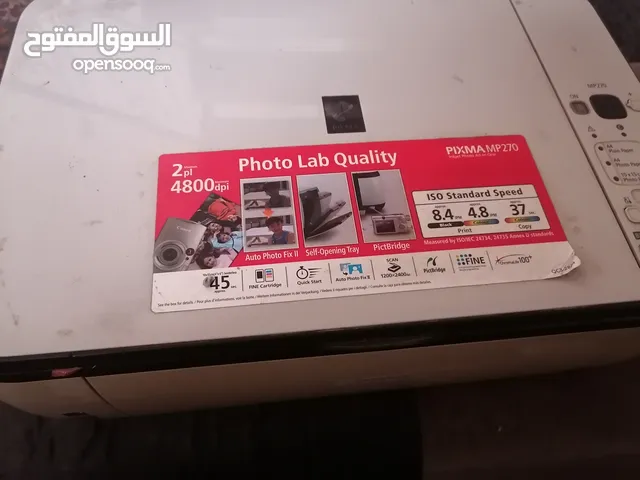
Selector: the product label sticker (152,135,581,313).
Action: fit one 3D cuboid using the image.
[{"bbox_3d":[0.025,-0.017,0.297,0.240,0.004,0.105,-4,61,-6],"label":"product label sticker"}]

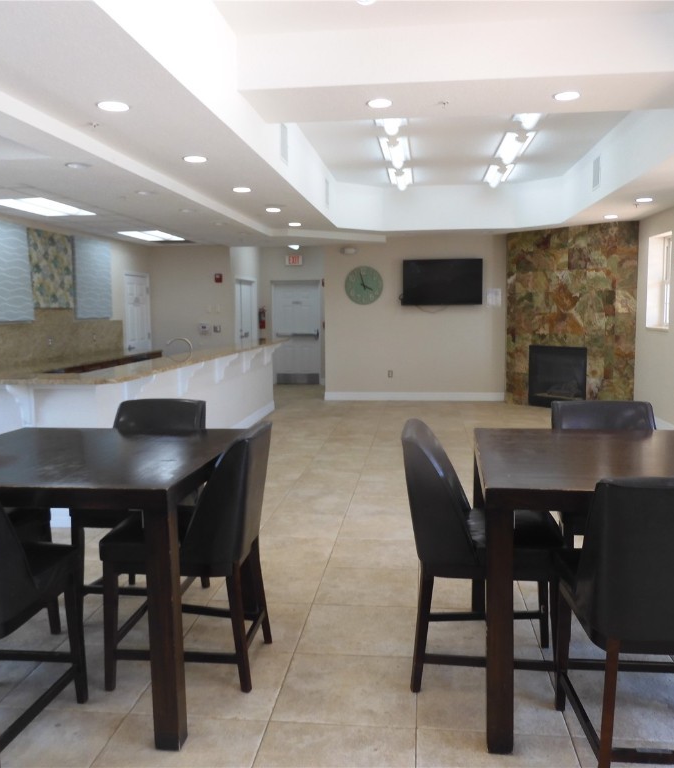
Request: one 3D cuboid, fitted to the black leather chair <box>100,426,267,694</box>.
[{"bbox_3d":[-0.604,0.693,3.036,0.610,1.025,0.530,0,6,7],"label":"black leather chair"}]

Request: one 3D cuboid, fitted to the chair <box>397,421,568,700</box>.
[{"bbox_3d":[0.608,0.685,2.934,0.610,1.030,0.530,0,6,10],"label":"chair"}]

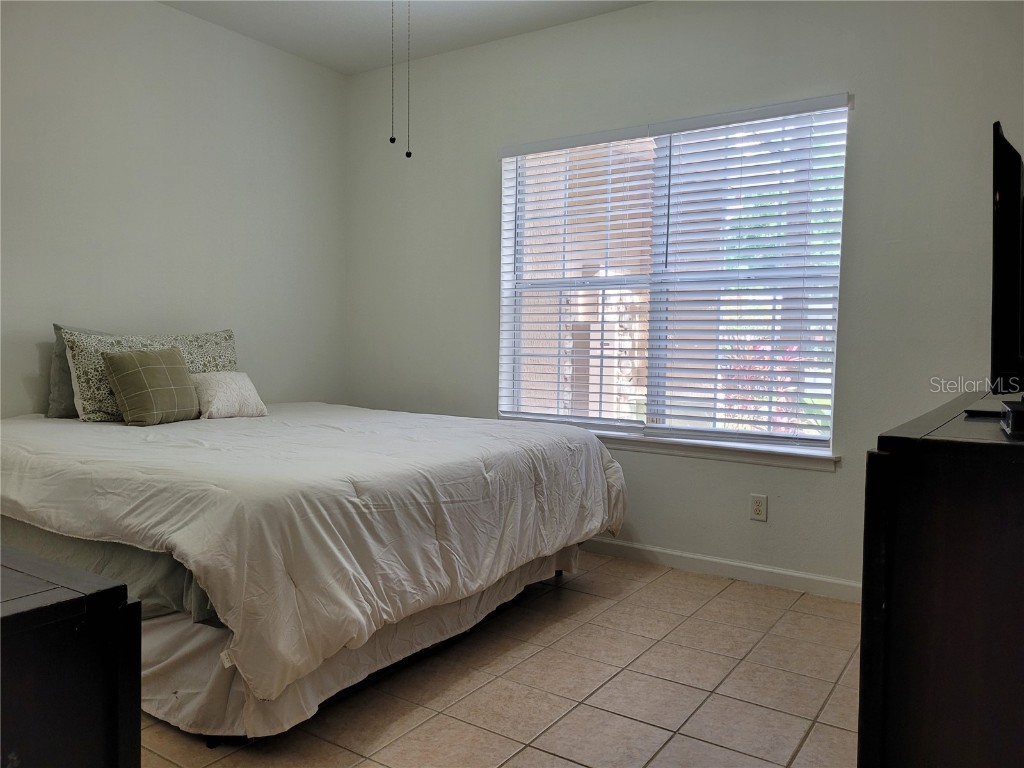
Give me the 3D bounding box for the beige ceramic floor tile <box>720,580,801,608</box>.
[{"bbox_3d":[1.087,0.932,3.378,0.299,0.012,0.288,3,4,33],"label":"beige ceramic floor tile"}]

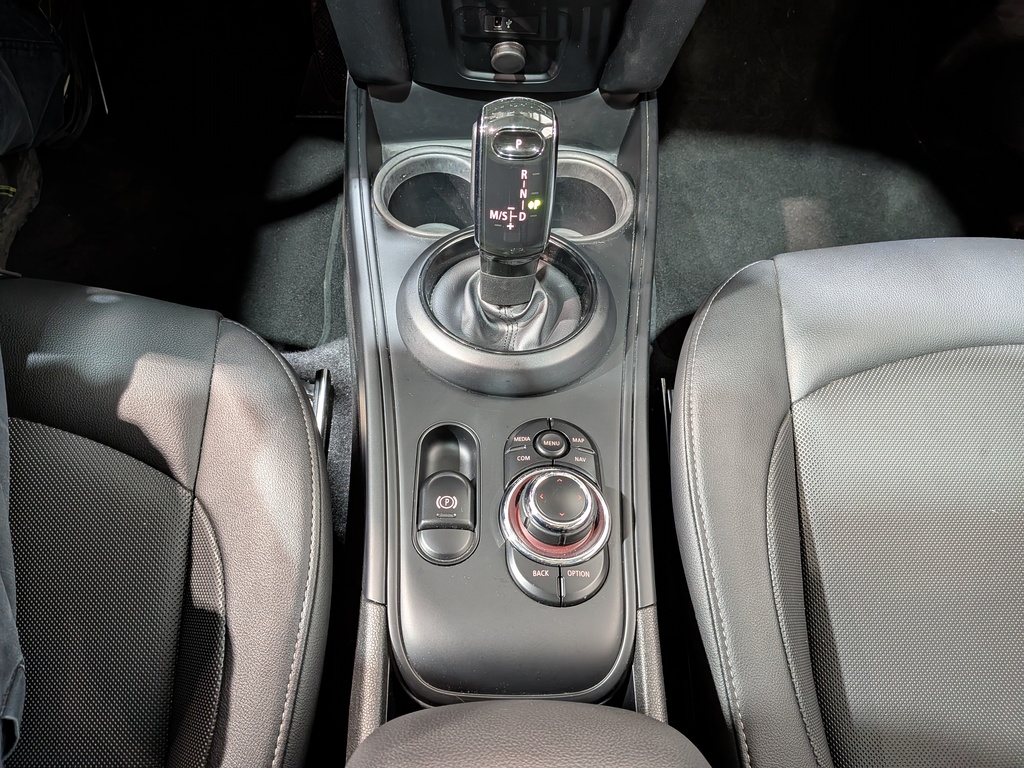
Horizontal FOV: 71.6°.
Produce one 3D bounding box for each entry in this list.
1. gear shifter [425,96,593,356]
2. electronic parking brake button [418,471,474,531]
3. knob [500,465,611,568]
[{"bbox_3d":[0.002,-0.095,0.412,0.107,0.135,0.107,1,54,-5],"label":"gear shifter"},{"bbox_3d":[-0.035,0.062,0.372,0.028,0.014,0.033,1,54,-5],"label":"electronic parking brake button"},{"bbox_3d":[0.023,0.062,0.356,0.057,0.030,0.057,1,54,-5],"label":"knob"}]

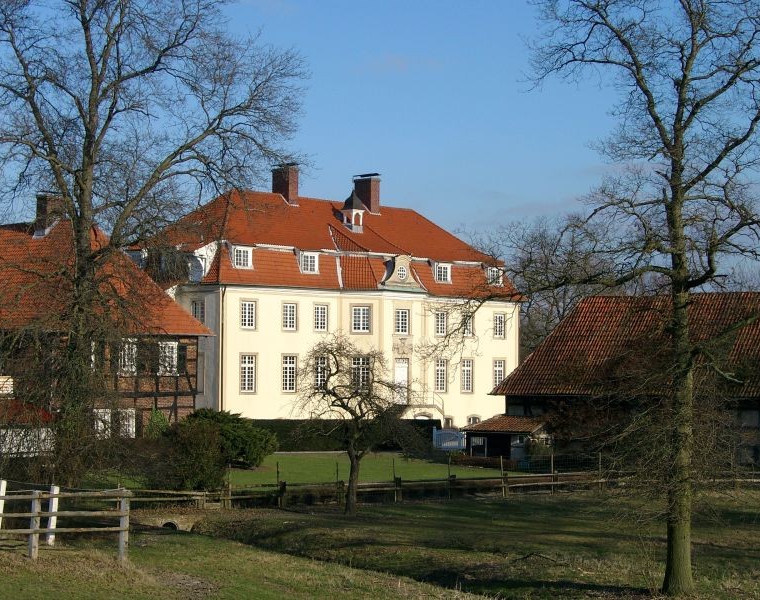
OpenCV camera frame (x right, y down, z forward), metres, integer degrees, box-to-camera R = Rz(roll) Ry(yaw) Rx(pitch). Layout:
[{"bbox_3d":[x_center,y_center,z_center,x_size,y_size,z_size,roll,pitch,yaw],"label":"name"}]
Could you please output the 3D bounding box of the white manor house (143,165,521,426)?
[{"bbox_3d":[-3.086,0.055,117.198,30.567,19.385,14.694,3,-5,-44],"label":"white manor house"}]

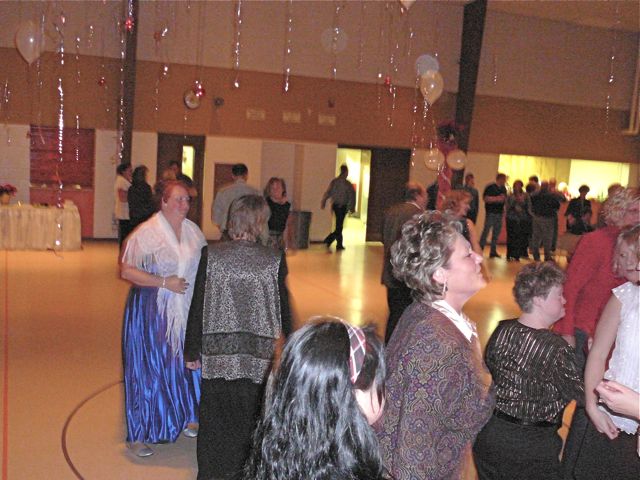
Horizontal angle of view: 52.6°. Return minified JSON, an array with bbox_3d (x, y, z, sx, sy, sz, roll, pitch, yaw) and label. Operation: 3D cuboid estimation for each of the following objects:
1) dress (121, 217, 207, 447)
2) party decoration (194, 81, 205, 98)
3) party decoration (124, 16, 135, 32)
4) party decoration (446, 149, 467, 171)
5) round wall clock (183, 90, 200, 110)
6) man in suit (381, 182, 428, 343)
[{"bbox_3d":[-0.898,0.498,3.763,0.500,1.319,0.420,-2,8,-36],"label":"dress"},{"bbox_3d":[-1.676,-2.093,9.000,0.140,0.240,0.130,3,6,0],"label":"party decoration"},{"bbox_3d":[-2.355,-2.664,8.000,0.120,0.200,0.120,3,6,0],"label":"party decoration"},{"bbox_3d":[1.941,-1.137,9.200,0.280,0.290,0.280,3,6,0],"label":"party decoration"},{"bbox_3d":[-2.610,-2.847,13.175,0.370,0.390,0.150,1,7,-16],"label":"round wall clock"},{"bbox_3d":[0.768,0.281,5.660,0.420,1.610,0.520,-2,8,-38],"label":"man in suit"}]

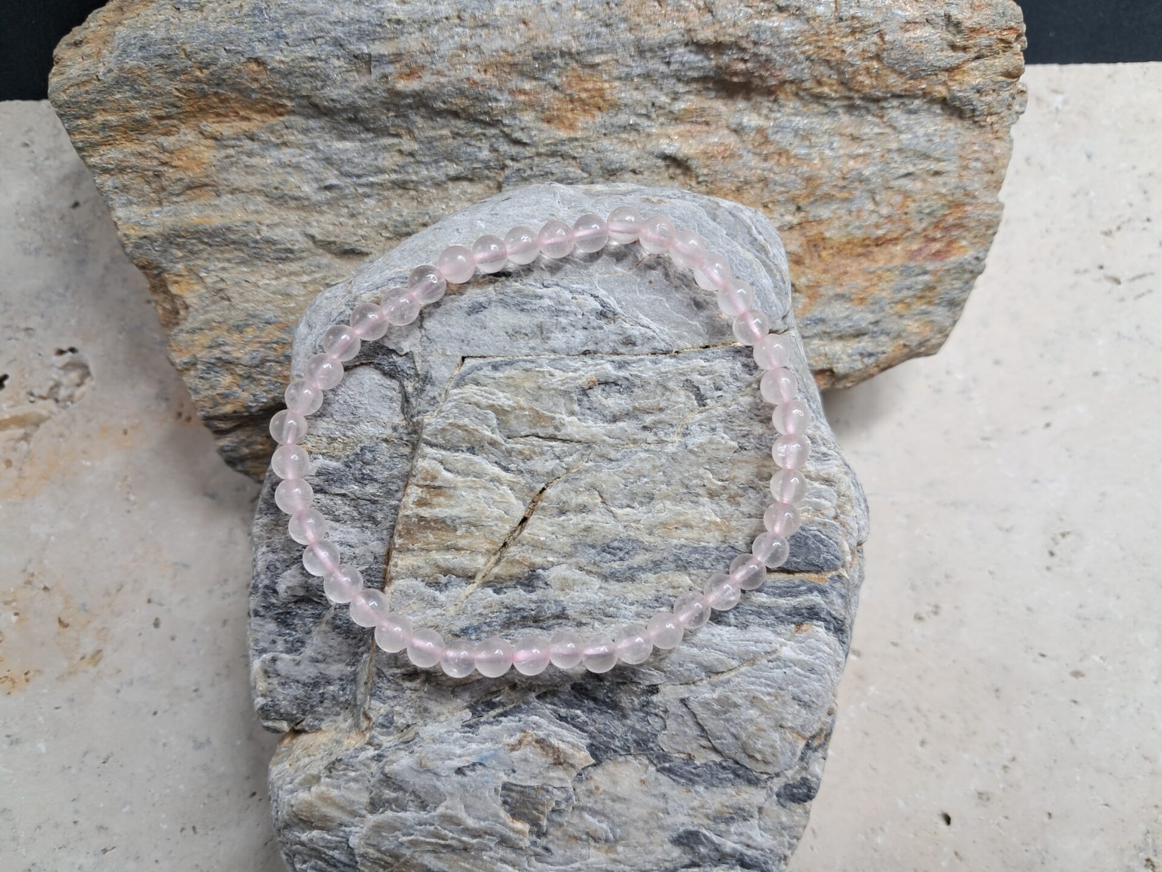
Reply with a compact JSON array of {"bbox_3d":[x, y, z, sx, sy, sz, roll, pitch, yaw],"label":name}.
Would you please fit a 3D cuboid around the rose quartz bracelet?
[{"bbox_3d":[-0.005,0.000,0.107,0.064,0.006,0.055,0,86,-2],"label":"rose quartz bracelet"}]

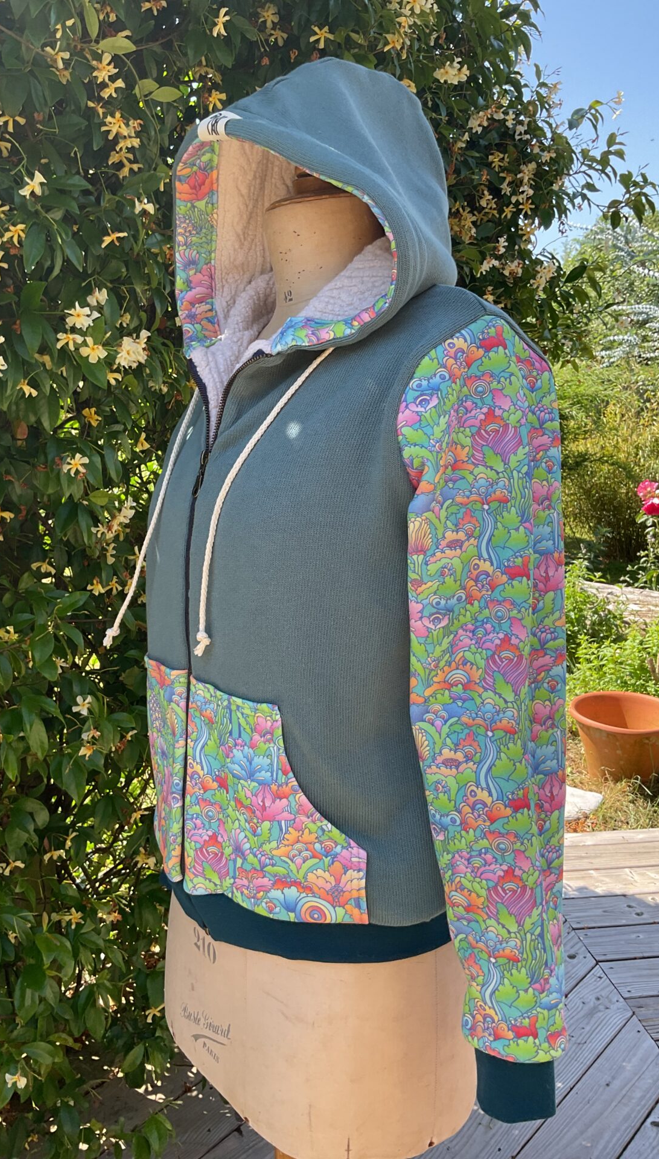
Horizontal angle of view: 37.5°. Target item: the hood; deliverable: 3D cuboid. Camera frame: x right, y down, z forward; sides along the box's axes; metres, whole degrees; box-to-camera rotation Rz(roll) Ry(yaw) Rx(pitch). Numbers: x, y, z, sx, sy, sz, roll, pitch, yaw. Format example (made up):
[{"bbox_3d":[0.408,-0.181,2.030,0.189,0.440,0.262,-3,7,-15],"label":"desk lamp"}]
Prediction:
[{"bbox_3d":[-0.011,-0.292,0.839,0.270,0.290,0.230,-11,17,-43],"label":"hood"}]

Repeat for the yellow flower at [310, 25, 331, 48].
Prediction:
[{"bbox_3d":[-0.011,-0.691,1.236,0.029,0.022,0.019,0,10,0],"label":"yellow flower"}]

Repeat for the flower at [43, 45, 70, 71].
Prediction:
[{"bbox_3d":[-0.314,-0.601,1.119,0.029,0.028,0.020,-2,-5,-11],"label":"flower"}]

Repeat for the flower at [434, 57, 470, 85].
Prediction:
[{"bbox_3d":[0.169,-0.705,1.345,0.049,0.028,0.028,1,10,7],"label":"flower"}]

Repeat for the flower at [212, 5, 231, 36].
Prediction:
[{"bbox_3d":[-0.133,-0.686,1.193,0.024,0.036,0.020,-10,12,-40],"label":"flower"}]

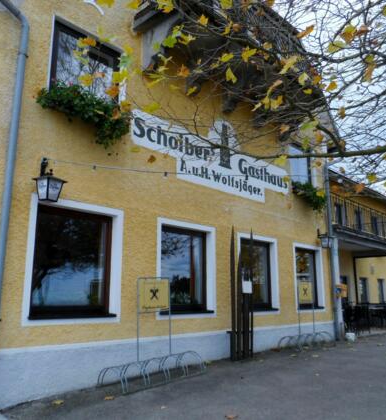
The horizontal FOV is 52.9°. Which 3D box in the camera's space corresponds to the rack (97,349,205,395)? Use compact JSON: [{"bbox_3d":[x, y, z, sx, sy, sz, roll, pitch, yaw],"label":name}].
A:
[{"bbox_3d":[-0.558,2.516,6.121,0.594,0.339,1.770,-12,-18,43],"label":"rack"}]

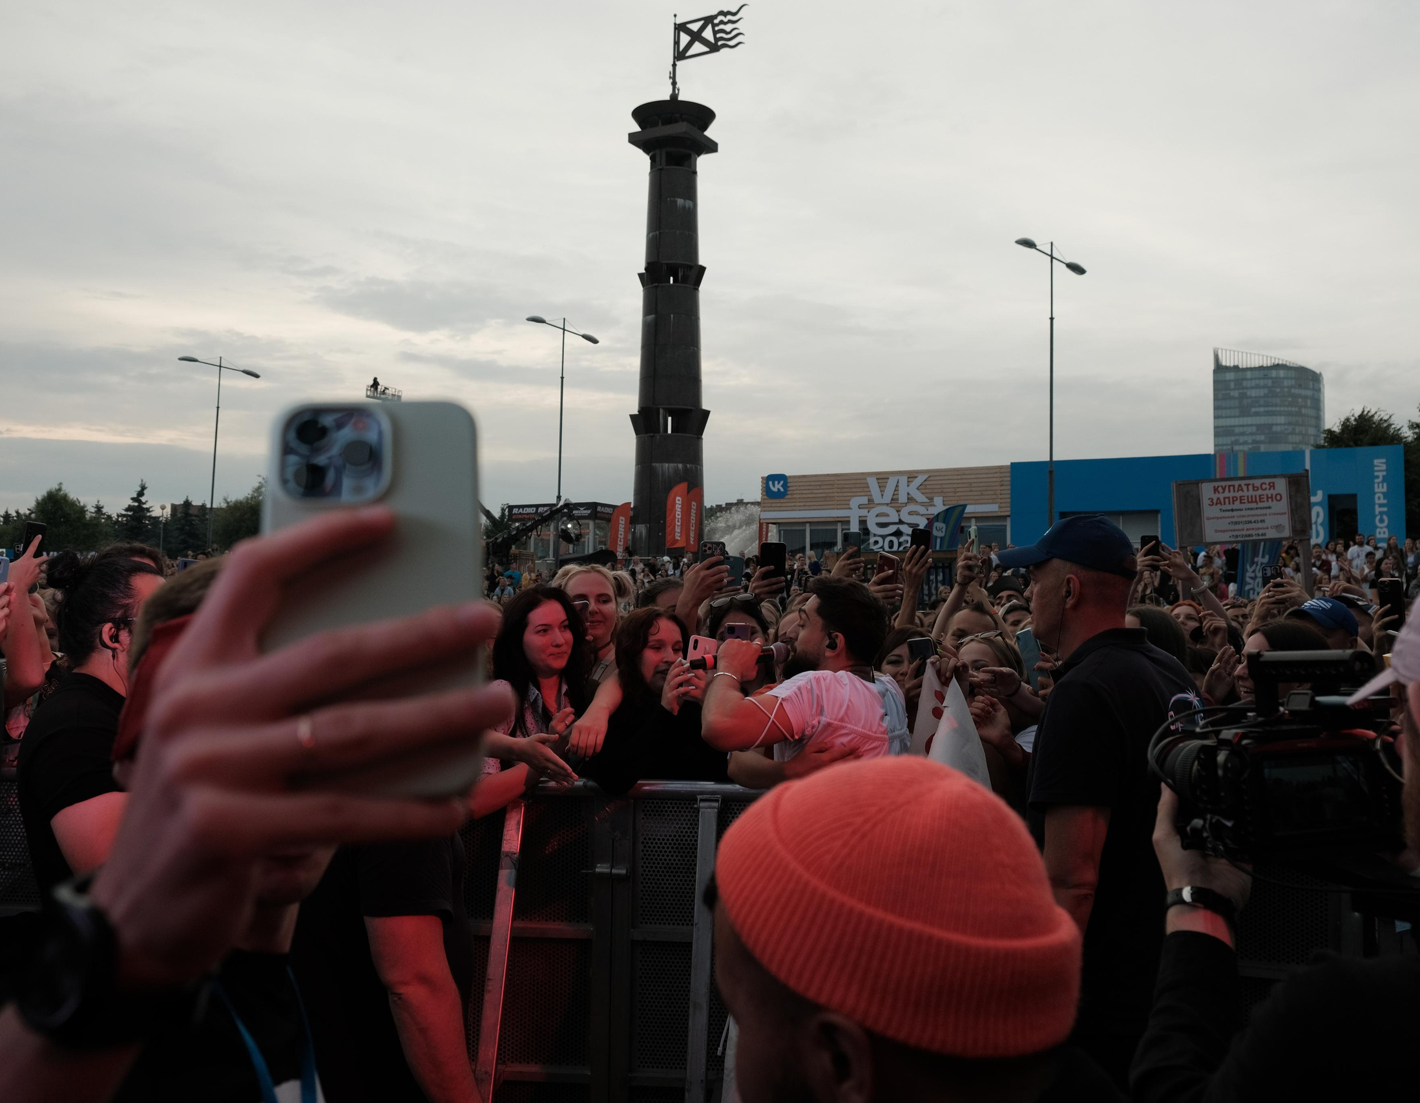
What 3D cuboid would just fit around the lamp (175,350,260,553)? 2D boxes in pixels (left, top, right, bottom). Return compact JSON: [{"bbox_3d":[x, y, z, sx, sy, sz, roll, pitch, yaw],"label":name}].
[{"bbox_3d":[-20.187,-2.967,50.700,0.400,10.120,3.500,-1,-4,31],"label":"lamp"}]

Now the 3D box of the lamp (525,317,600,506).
[{"bbox_3d":[-5.155,-3.082,42.703,0.400,10.010,3.500,-1,-4,33],"label":"lamp"}]

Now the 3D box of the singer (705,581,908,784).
[{"bbox_3d":[0.241,0.869,2.952,0.530,1.620,0.480,4,-5,-43],"label":"singer"}]

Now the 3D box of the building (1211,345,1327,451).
[{"bbox_3d":[219.644,-26.455,486.544,39.000,108.000,30.000,0,-4,12],"label":"building"}]

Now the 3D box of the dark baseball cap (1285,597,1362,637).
[{"bbox_3d":[2.072,0.221,4.200,0.180,0.125,0.250,12,-4,41],"label":"dark baseball cap"}]

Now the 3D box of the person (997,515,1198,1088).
[{"bbox_3d":[0.732,0.843,2.296,0.370,1.820,0.520,-1,-4,35],"label":"person"}]

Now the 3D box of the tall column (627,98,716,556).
[{"bbox_3d":[-1.752,-8.191,50.386,3.300,20.660,3.300,1,-3,0],"label":"tall column"}]

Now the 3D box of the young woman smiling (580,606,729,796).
[{"bbox_3d":[-0.171,0.979,3.498,0.520,1.640,0.450,3,-4,-25],"label":"young woman smiling"}]

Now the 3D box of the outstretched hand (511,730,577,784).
[{"bbox_3d":[-0.422,0.523,3.150,0.175,0.100,0.070,30,0,21],"label":"outstretched hand"}]

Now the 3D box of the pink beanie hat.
[{"bbox_3d":[0.116,0.184,0.718,0.213,0.140,0.185,24,4,36],"label":"pink beanie hat"}]

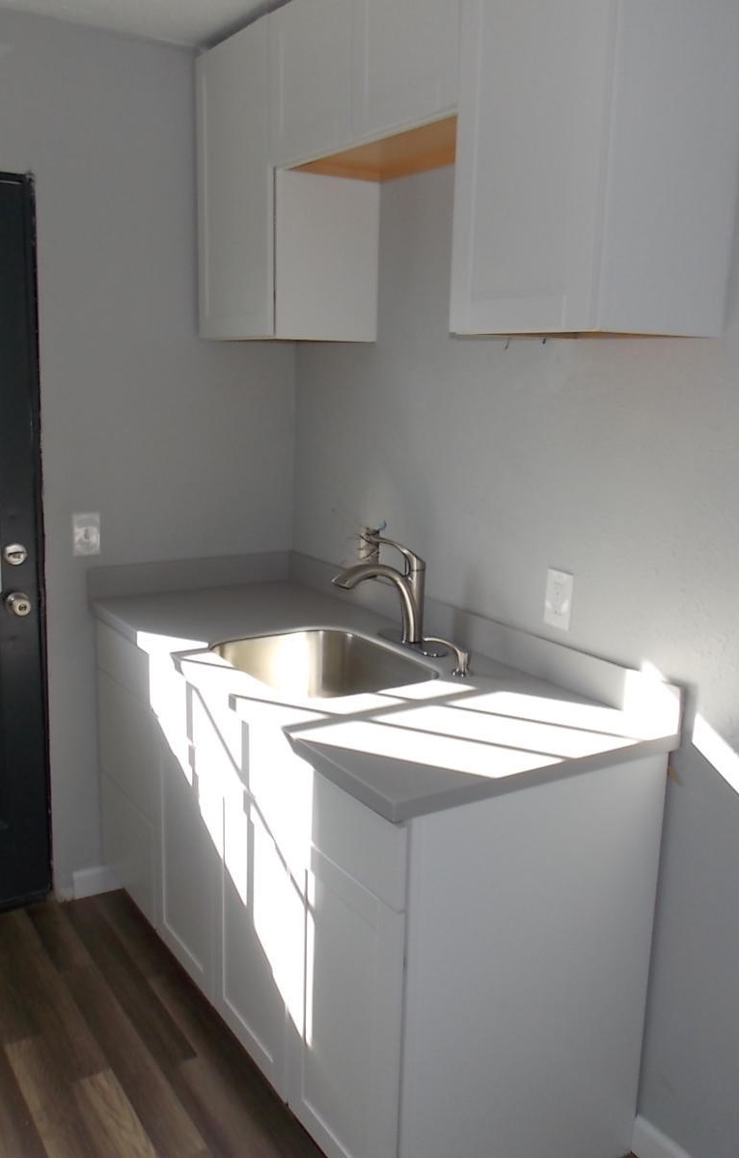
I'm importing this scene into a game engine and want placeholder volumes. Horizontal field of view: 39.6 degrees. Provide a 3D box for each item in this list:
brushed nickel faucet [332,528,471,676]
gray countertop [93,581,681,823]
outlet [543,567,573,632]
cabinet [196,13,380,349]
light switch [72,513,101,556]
[{"bbox_3d":[0.083,0.049,2.385,0.263,0.276,0.395,-6,14,-31],"label":"brushed nickel faucet"},{"bbox_3d":[-0.106,0.194,2.435,0.646,0.037,1.585,-6,14,-31],"label":"gray countertop"},{"bbox_3d":[0.405,0.045,2.192,0.007,0.117,0.074,-6,14,-31],"label":"outlet"},{"bbox_3d":[-0.228,-1.028,2.759,0.312,0.753,0.470,-6,14,-31],"label":"cabinet"},{"bbox_3d":[-0.793,-0.124,2.879,0.073,0.116,0.007,-6,14,-31],"label":"light switch"}]

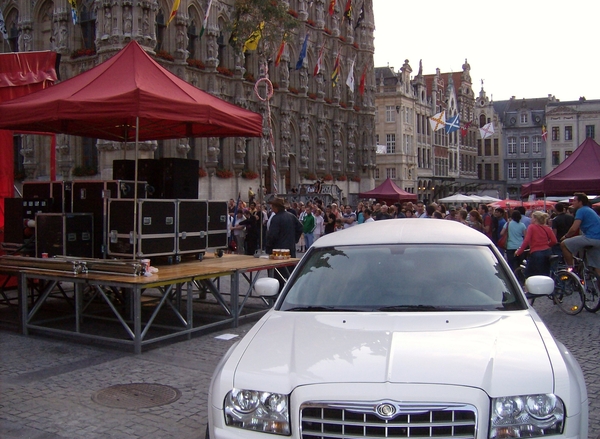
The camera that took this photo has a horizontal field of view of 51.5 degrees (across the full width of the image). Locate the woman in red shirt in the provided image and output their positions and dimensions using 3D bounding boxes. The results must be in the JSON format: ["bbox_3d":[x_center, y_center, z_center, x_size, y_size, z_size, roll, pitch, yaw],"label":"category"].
[{"bbox_3d":[3.800,0.690,10.000,0.550,1.650,0.420,-1,2,-25],"label":"woman in red shirt"}]

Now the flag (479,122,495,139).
[{"bbox_3d":[24.032,-11.438,80.000,1.800,2.000,0.300,1,2,30],"label":"flag"}]

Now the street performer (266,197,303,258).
[{"bbox_3d":[-0.288,0.515,11.200,0.600,1.830,0.420,-1,2,-30],"label":"street performer"}]

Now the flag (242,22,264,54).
[{"bbox_3d":[-3.137,-12.347,42.000,1.600,2.100,0.450,1,2,30],"label":"flag"}]

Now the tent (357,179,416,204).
[{"bbox_3d":[6.130,-1.130,43.000,3.050,3.450,3.050,1,2,31],"label":"tent"}]

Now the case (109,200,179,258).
[{"bbox_3d":[-2.300,0.190,9.150,0.620,0.950,0.760,1,2,31],"label":"case"}]

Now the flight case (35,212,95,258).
[{"bbox_3d":[-3.500,0.290,9.280,0.640,0.760,0.530,1,2,31],"label":"flight case"}]

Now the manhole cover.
[{"bbox_3d":[-1.467,1.585,5.590,0.780,0.030,0.780,0,1,0],"label":"manhole cover"}]

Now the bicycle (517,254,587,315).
[{"bbox_3d":[4.080,1.000,10.350,0.580,1.040,1.750,-1,2,-22],"label":"bicycle"}]

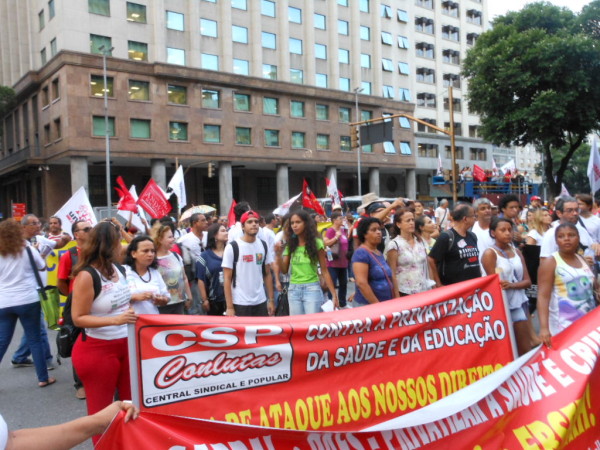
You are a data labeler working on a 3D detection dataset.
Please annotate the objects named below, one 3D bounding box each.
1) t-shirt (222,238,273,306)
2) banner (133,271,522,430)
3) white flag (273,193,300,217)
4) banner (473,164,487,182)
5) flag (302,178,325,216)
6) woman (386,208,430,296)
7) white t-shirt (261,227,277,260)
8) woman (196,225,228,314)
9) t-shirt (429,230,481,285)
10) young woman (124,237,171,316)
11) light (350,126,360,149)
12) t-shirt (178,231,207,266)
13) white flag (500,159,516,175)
[{"bbox_3d":[-0.514,0.465,5.600,0.490,0.670,0.270,-2,1,-5],"label":"t-shirt"},{"bbox_3d":[0.279,0.861,3.876,2.650,0.820,0.200,-4,-4,-20],"label":"banner"},{"bbox_3d":[-0.271,-0.412,11.493,0.580,0.480,0.220,0,3,0],"label":"white flag"},{"bbox_3d":[13.180,-3.781,42.000,1.100,0.850,0.150,23,0,-3],"label":"banner"},{"bbox_3d":[0.283,-0.597,11.985,0.500,0.760,0.220,0,3,0],"label":"flag"},{"bbox_3d":[1.058,0.662,5.517,0.460,1.642,0.330,-2,1,-23],"label":"woman"},{"bbox_3d":[-0.410,0.349,7.325,0.290,0.680,0.480,0,3,-10],"label":"white t-shirt"},{"bbox_3d":[-0.874,0.752,6.016,0.320,1.557,0.470,-1,2,41],"label":"woman"},{"bbox_3d":[1.468,0.354,5.400,0.520,0.700,0.330,-3,2,-38],"label":"t-shirt"},{"bbox_3d":[-1.075,0.819,4.169,0.500,1.520,0.360,-2,2,-27],"label":"young woman"},{"bbox_3d":[2.707,-4.283,28.000,0.380,1.050,0.350,-3,2,-38],"label":"light"},{"bbox_3d":[-1.274,0.407,6.750,0.300,0.680,0.460,-1,1,18],"label":"t-shirt"},{"bbox_3d":[13.073,-3.678,35.865,1.000,0.950,0.300,0,3,0],"label":"white flag"}]

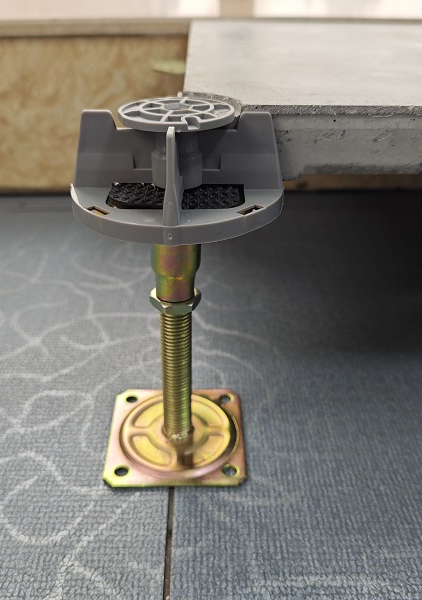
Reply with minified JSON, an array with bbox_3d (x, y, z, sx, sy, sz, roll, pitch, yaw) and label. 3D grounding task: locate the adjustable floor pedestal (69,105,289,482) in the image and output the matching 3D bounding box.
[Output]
[{"bbox_3d":[-0.018,0.000,0.279,0.096,0.192,0.096,0,30,-2],"label":"adjustable floor pedestal"}]

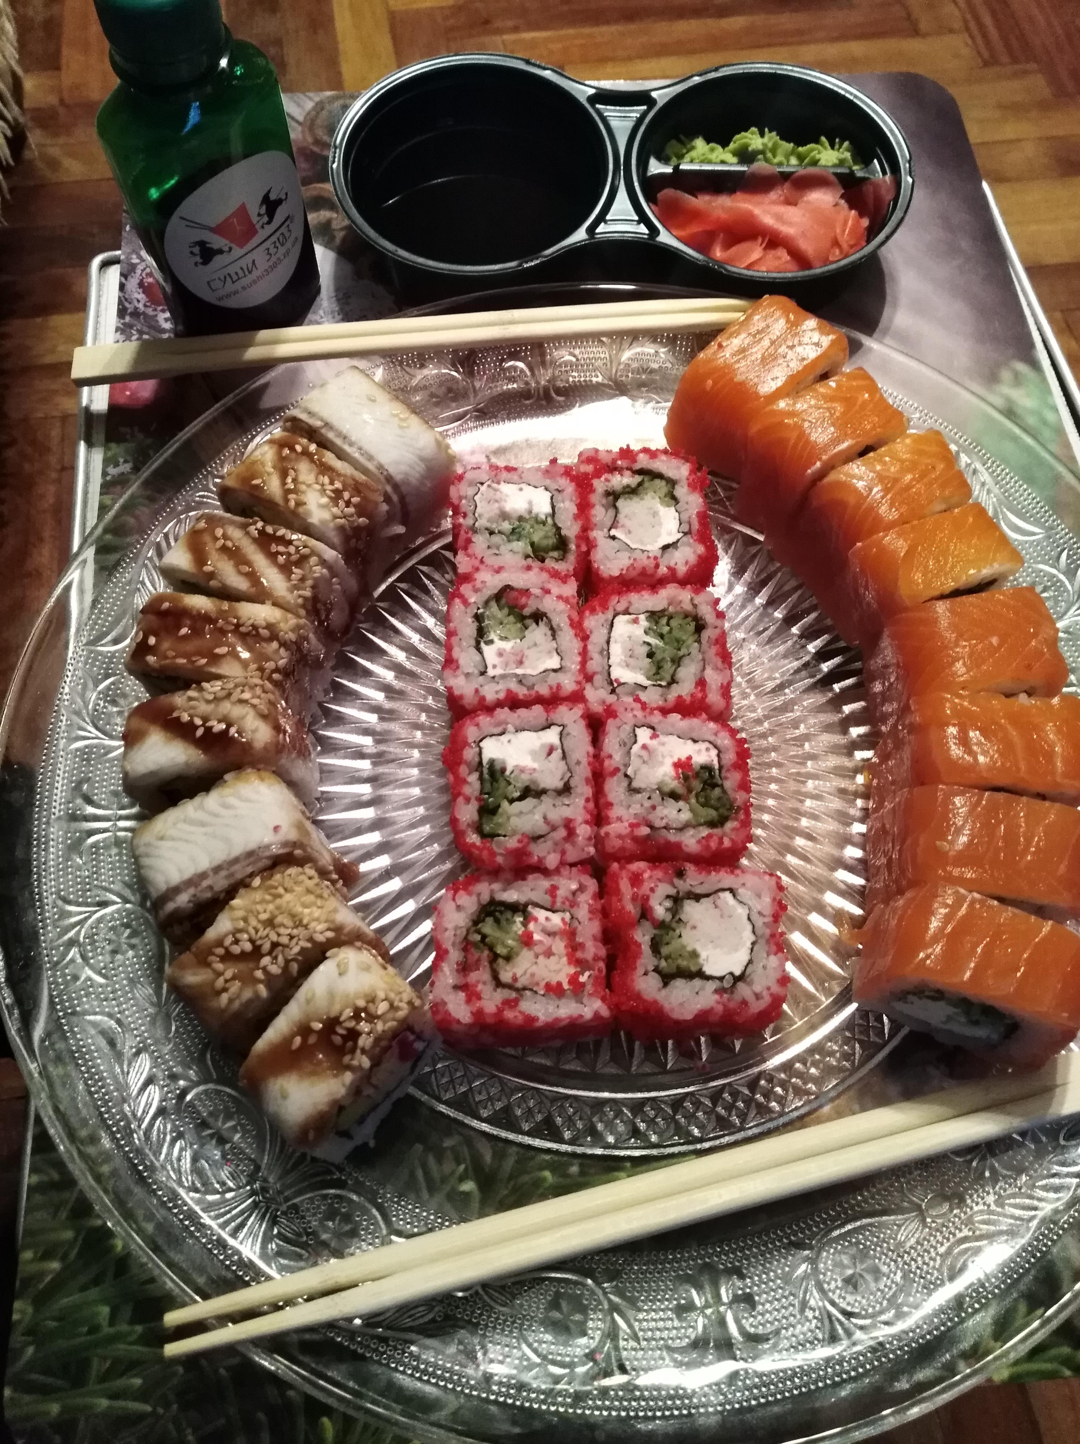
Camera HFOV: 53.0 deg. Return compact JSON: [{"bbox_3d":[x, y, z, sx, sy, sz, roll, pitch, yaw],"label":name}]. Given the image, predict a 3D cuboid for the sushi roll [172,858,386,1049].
[{"bbox_3d":[-0.060,0.058,0.253,0.041,0.030,0.025,-39,70,-17],"label":"sushi roll"}]

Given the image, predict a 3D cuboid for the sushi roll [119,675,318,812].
[{"bbox_3d":[-0.081,0.010,0.277,0.041,0.030,0.026,-8,64,-3],"label":"sushi roll"}]

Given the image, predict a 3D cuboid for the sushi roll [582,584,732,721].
[{"bbox_3d":[0.030,-0.012,0.290,0.035,0.030,0.036,-1,64,0],"label":"sushi roll"}]

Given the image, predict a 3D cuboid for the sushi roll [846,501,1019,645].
[{"bbox_3d":[0.101,-0.036,0.288,0.035,0.034,0.022,-18,67,-4],"label":"sushi roll"}]

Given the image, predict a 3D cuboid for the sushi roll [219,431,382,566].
[{"bbox_3d":[-0.062,-0.055,0.294,0.034,0.031,0.023,31,69,8],"label":"sushi roll"}]

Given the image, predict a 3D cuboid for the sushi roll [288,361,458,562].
[{"bbox_3d":[-0.049,-0.074,0.317,0.043,0.030,0.026,40,71,18],"label":"sushi roll"}]

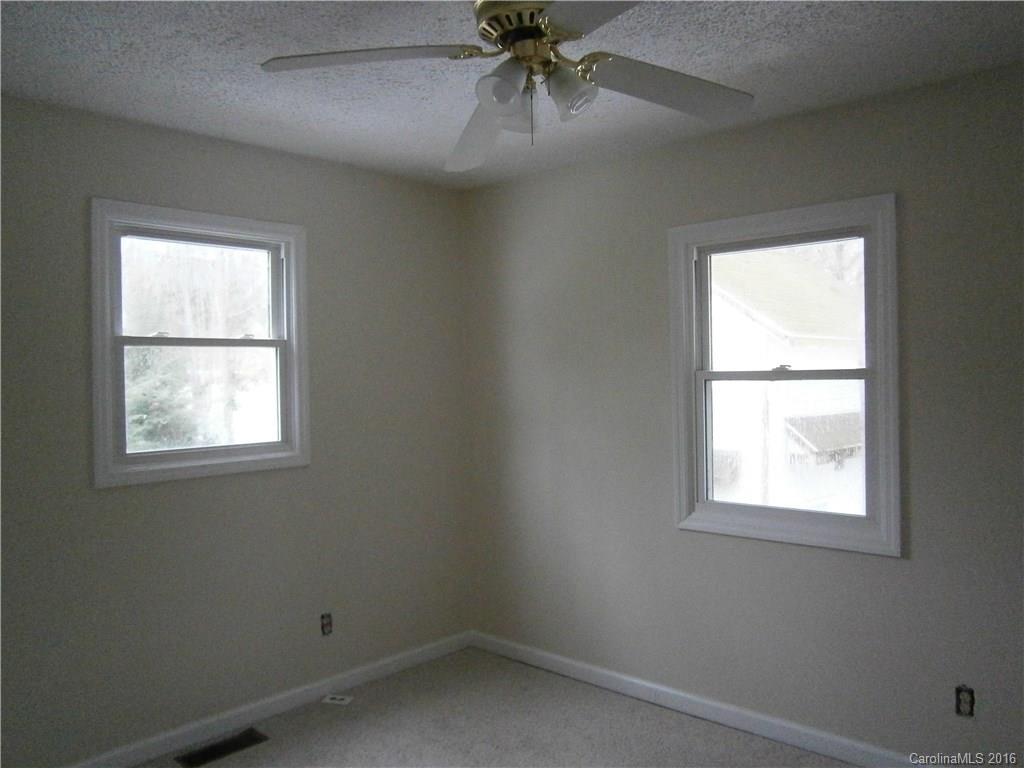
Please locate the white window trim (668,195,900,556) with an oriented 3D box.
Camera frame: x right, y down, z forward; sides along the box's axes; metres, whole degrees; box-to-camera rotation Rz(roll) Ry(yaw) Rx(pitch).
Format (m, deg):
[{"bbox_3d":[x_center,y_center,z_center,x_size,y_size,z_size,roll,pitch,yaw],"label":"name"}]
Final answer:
[{"bbox_3d":[1.026,-0.025,2.992,0.890,1.270,0.080,0,1,43],"label":"white window trim"}]

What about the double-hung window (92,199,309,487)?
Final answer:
[{"bbox_3d":[-1.218,-0.155,3.107,0.080,1.055,0.890,0,1,43],"label":"double-hung window"}]

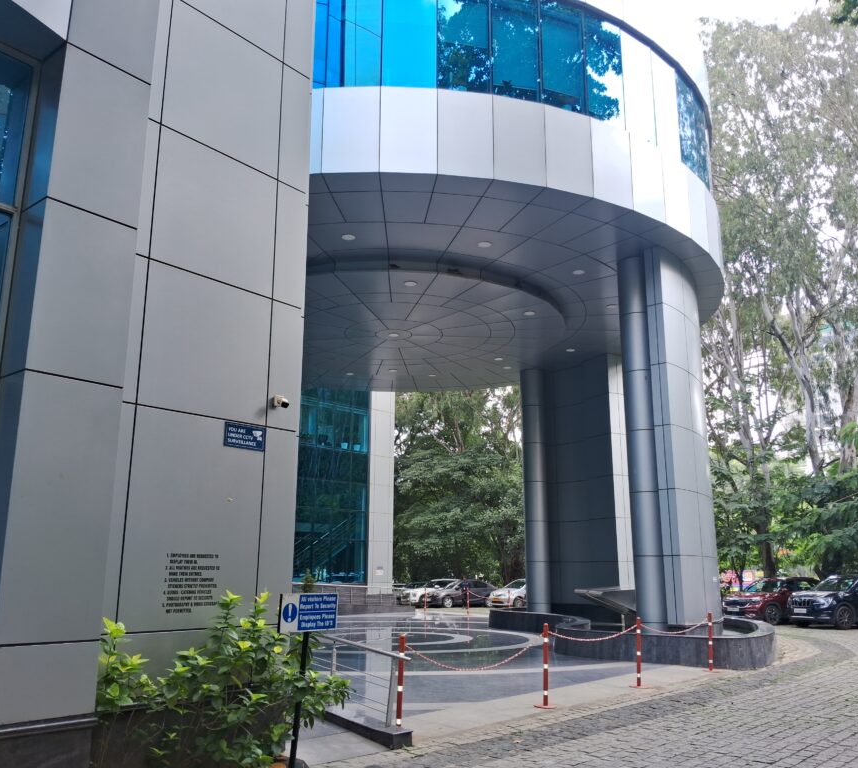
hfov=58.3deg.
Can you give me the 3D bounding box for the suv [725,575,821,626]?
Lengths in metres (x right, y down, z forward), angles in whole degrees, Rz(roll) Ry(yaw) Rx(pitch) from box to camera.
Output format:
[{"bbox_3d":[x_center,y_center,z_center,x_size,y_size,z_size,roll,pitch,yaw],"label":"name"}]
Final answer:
[{"bbox_3d":[12.850,8.059,28.710,4.340,1.645,1.800,8,-16,-30],"label":"suv"}]

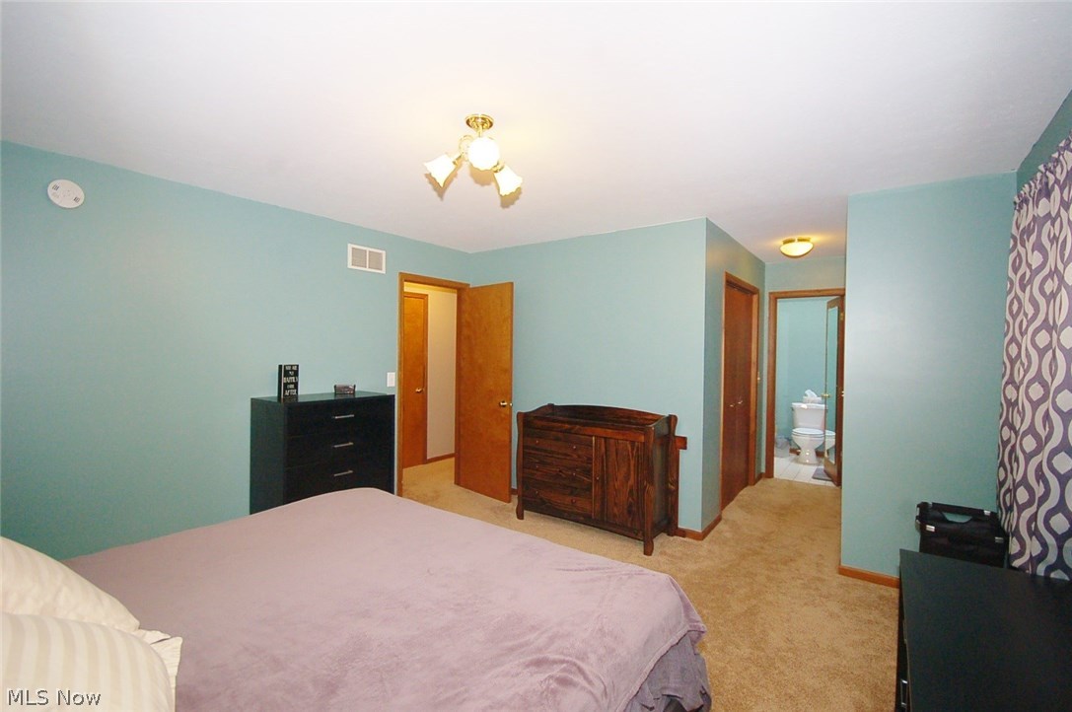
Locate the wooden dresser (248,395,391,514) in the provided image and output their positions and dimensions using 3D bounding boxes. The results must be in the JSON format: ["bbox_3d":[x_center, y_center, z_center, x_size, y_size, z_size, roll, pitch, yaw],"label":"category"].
[{"bbox_3d":[-1.543,0.832,3.299,0.470,1.061,0.830,1,1,38],"label":"wooden dresser"}]

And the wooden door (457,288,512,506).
[{"bbox_3d":[-0.494,0.331,4.386,0.760,2.030,0.042,1,1,42],"label":"wooden door"}]

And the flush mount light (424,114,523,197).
[{"bbox_3d":[-0.283,-0.888,1.980,0.450,0.295,0.420,1,1,-6],"label":"flush mount light"}]

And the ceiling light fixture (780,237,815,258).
[{"bbox_3d":[2.337,-0.965,3.988,0.285,0.145,0.285,1,1,38],"label":"ceiling light fixture"}]

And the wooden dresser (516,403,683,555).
[{"bbox_3d":[0.465,0.913,3.618,1.190,0.940,0.480,1,1,34],"label":"wooden dresser"}]

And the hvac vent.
[{"bbox_3d":[-1.432,-0.820,3.798,0.018,0.200,0.352,1,1,38],"label":"hvac vent"}]

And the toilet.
[{"bbox_3d":[3.638,1.028,5.960,0.420,0.735,0.690,1,1,38],"label":"toilet"}]

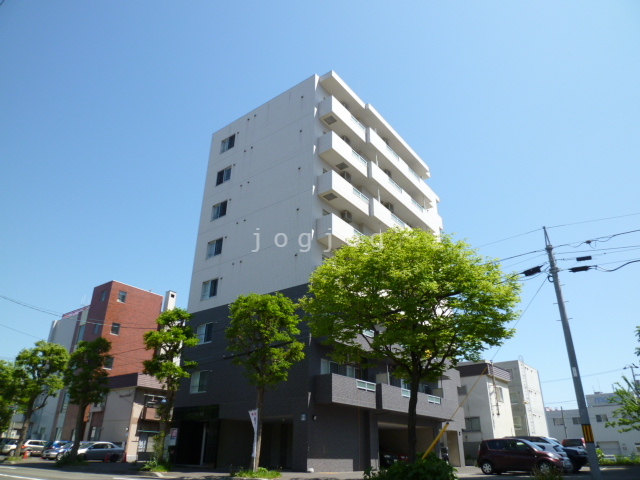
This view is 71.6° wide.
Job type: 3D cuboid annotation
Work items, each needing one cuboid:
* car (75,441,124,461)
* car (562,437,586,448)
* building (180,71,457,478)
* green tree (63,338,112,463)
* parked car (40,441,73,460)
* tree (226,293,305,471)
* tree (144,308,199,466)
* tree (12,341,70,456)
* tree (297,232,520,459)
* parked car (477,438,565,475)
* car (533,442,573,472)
[{"bbox_3d":[-17.566,16.439,34.430,1.700,1.470,4.450,-17,-31,33],"label":"car"},{"bbox_3d":[19.728,15.962,33.406,1.700,1.720,4.300,-17,-31,33],"label":"car"},{"bbox_3d":[0.990,3.532,32.896,11.800,23.500,16.300,-17,-30,33],"label":"building"},{"bbox_3d":[-14.587,9.742,27.549,2.510,7.280,2.510,-17,-31,33],"label":"green tree"},{"bbox_3d":[-20.535,17.524,36.884,1.700,1.500,4.200,-17,-31,33],"label":"parked car"},{"bbox_3d":[-2.425,5.952,19.465,3.240,7.500,3.240,1,-25,0],"label":"tree"},{"bbox_3d":[-7.715,7.361,22.973,2.590,7.870,2.590,-17,-31,33],"label":"tree"},{"bbox_3d":[-20.358,11.395,32.051,3.390,7.940,3.390,-17,-31,33],"label":"tree"},{"bbox_3d":[3.167,3.905,15.814,7.600,8.400,7.500,-17,-30,33],"label":"tree"},{"bbox_3d":[9.530,10.239,20.963,3.650,1.540,1.670,-14,-29,29],"label":"parked car"},{"bbox_3d":[10.594,11.244,22.995,4.100,1.490,1.700,-17,-31,33],"label":"car"}]

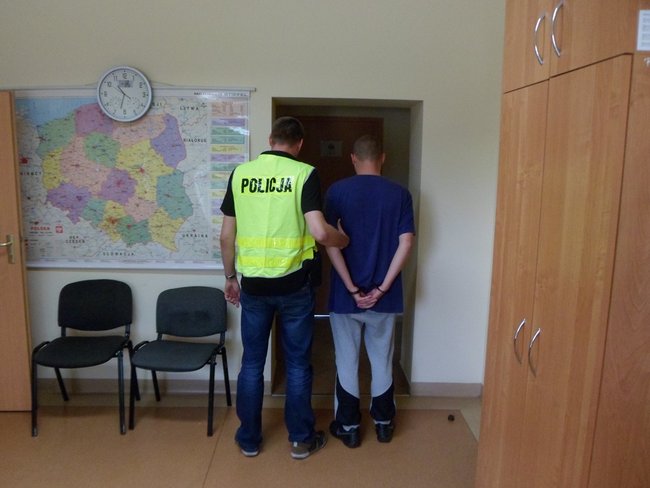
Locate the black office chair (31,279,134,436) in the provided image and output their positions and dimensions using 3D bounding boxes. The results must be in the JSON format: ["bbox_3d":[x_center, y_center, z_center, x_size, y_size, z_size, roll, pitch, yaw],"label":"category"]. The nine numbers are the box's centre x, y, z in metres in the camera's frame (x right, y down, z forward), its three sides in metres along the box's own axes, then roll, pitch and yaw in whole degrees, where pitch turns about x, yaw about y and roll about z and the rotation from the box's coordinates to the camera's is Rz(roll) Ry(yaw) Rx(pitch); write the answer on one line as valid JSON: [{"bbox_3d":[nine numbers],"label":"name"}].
[{"bbox_3d":[-1.443,0.673,3.138,0.515,0.810,0.520,0,9,-5],"label":"black office chair"}]

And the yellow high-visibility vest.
[{"bbox_3d":[-0.260,-0.153,2.663,0.410,0.650,0.290,2,10,9],"label":"yellow high-visibility vest"}]

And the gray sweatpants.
[{"bbox_3d":[0.215,0.632,2.922,0.370,0.860,0.310,0,10,-7],"label":"gray sweatpants"}]

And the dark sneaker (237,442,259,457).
[{"bbox_3d":[-0.440,1.087,2.902,0.105,0.110,0.280,-1,10,-12],"label":"dark sneaker"}]

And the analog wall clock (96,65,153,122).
[{"bbox_3d":[-1.247,-0.928,3.148,0.340,0.340,0.050,1,9,-1],"label":"analog wall clock"}]

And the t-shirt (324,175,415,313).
[{"bbox_3d":[0.235,-0.005,2.796,0.475,0.750,0.310,0,9,-5],"label":"t-shirt"}]

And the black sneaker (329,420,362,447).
[{"bbox_3d":[0.095,1.079,3.000,0.105,0.110,0.280,-4,11,-29],"label":"black sneaker"}]

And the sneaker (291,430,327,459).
[{"bbox_3d":[-0.066,1.096,2.884,0.105,0.110,0.280,6,11,28],"label":"sneaker"}]

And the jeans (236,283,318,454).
[{"bbox_3d":[-0.273,0.644,2.810,0.420,0.980,0.330,2,10,7],"label":"jeans"}]

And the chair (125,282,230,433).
[{"bbox_3d":[-0.878,0.695,3.119,0.510,0.800,0.500,2,10,7],"label":"chair"}]

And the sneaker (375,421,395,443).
[{"bbox_3d":[0.366,1.072,3.063,0.105,0.110,0.280,2,9,6],"label":"sneaker"}]

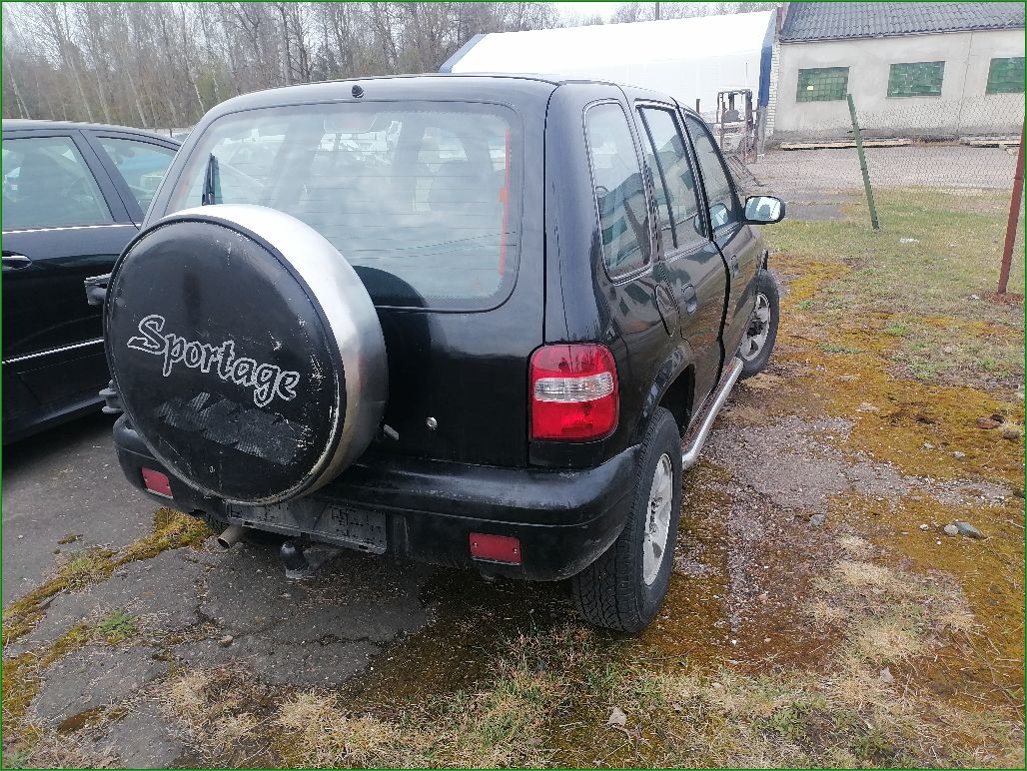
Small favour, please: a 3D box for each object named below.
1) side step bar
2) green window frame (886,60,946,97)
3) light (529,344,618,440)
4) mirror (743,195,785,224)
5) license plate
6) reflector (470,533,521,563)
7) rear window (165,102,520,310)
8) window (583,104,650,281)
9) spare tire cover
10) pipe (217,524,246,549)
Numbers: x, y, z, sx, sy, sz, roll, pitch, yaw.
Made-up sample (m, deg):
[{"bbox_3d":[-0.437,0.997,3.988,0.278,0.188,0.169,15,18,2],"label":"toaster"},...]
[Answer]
[{"bbox_3d":[0.911,0.062,3.528,0.140,0.100,1.660,6,19,22],"label":"side step bar"},{"bbox_3d":[13.581,-10.299,26.000,1.680,1.080,0.120,4,20,19],"label":"green window frame"},{"bbox_3d":[0.141,0.006,1.732,0.185,0.215,0.140,1,18,8],"label":"light"},{"bbox_3d":[1.166,-0.817,3.582,0.190,0.140,0.100,6,19,22],"label":"mirror"},{"bbox_3d":[-0.552,0.339,2.041,0.520,0.113,0.025,6,19,22],"label":"license plate"},{"bbox_3d":[-0.040,0.385,1.833,0.126,0.070,0.020,3,18,15],"label":"reflector"},{"bbox_3d":[-0.484,-0.460,1.959,1.080,0.520,0.060,6,-10,22],"label":"rear window"},{"bbox_3d":[0.266,-0.499,1.938,0.040,0.420,0.430,-15,10,27],"label":"window"},{"bbox_3d":[-0.656,-0.069,1.898,0.706,0.706,0.195,6,19,22],"label":"spare tire cover"},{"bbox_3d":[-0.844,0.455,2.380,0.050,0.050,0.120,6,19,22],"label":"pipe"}]

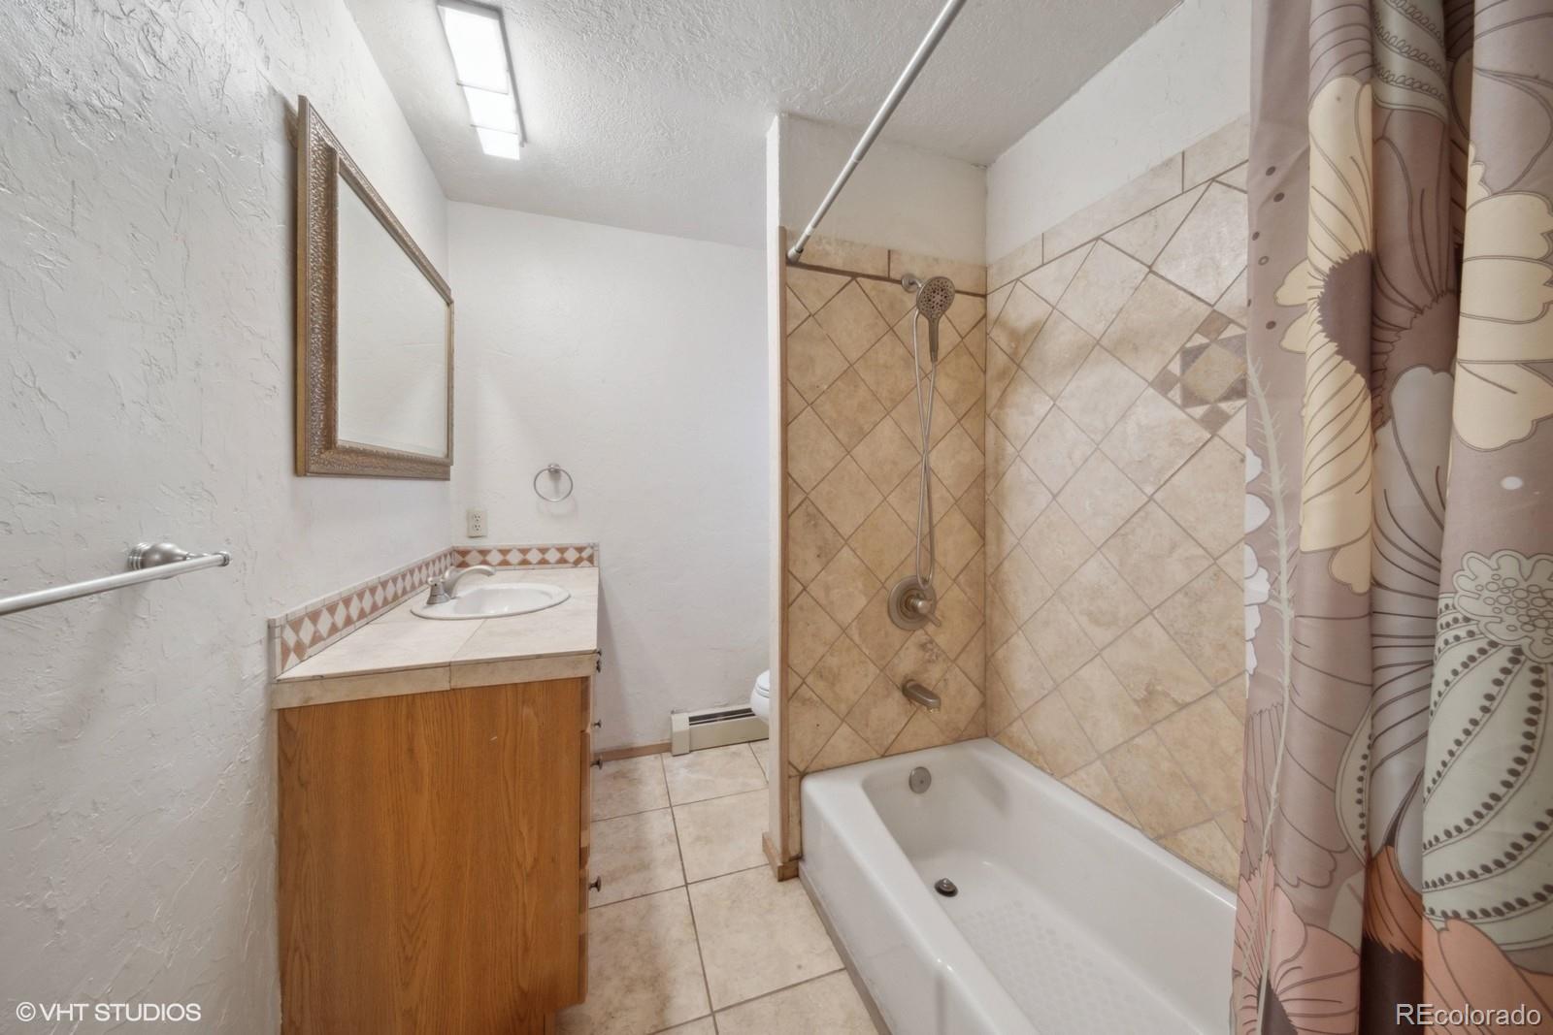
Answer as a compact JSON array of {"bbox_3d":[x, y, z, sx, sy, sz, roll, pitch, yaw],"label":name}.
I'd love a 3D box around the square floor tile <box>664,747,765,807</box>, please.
[{"bbox_3d":[-0.290,1.147,2.144,0.422,0.010,0.395,1,3,-20],"label":"square floor tile"}]

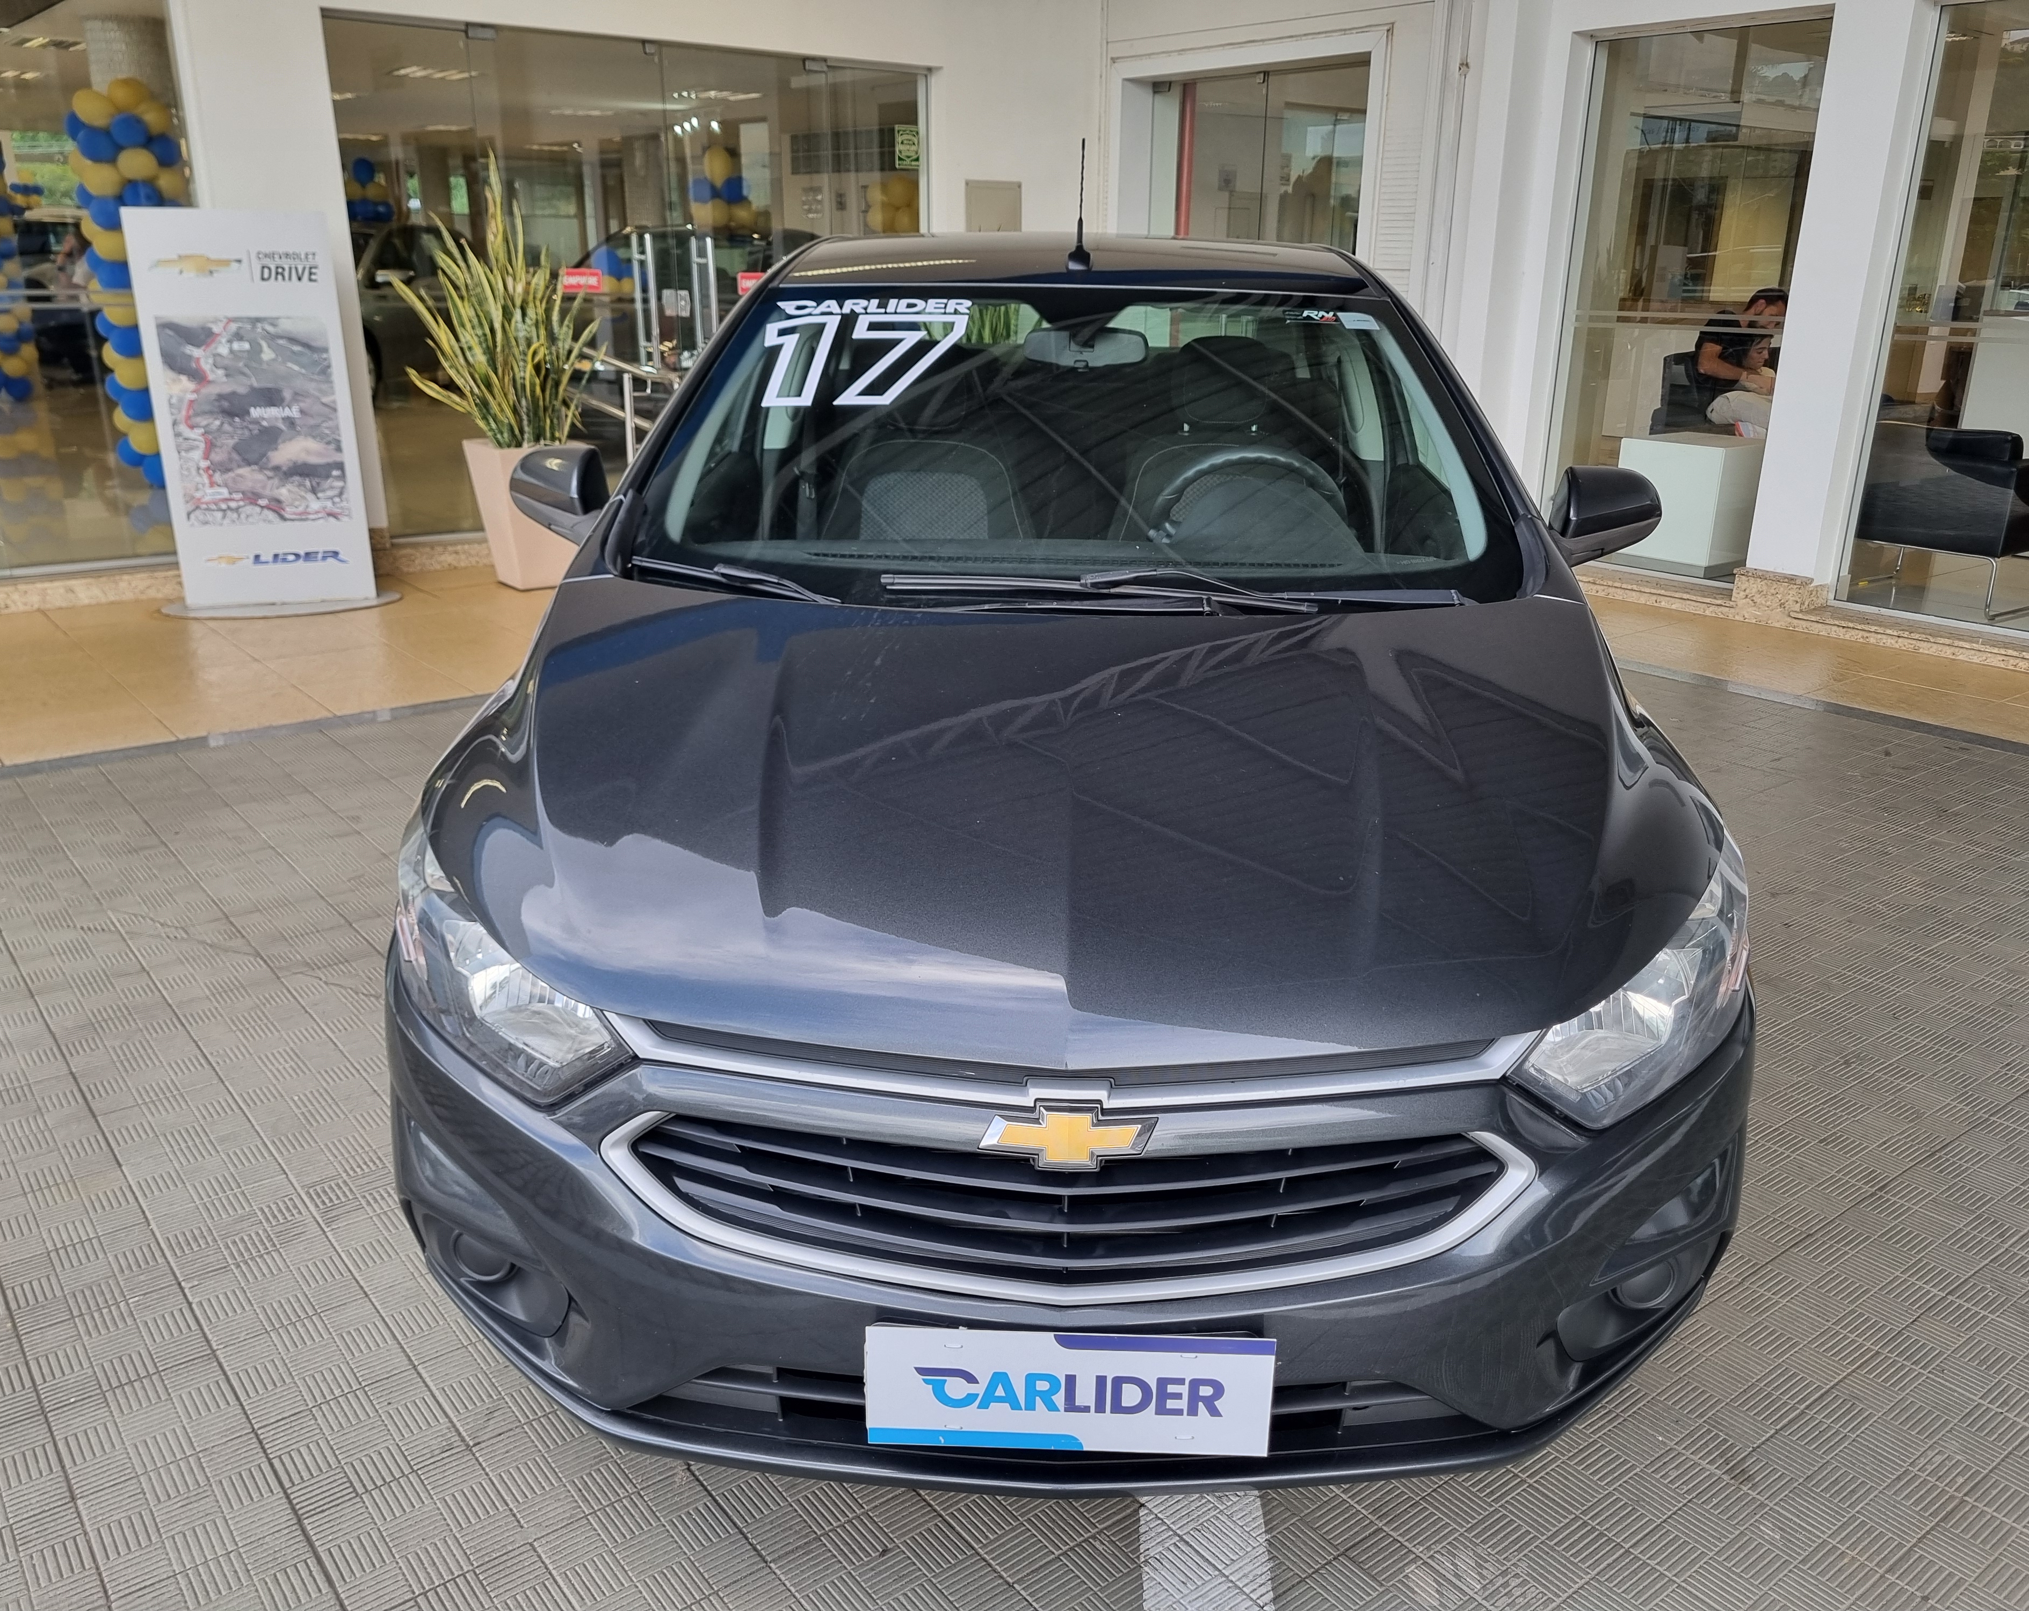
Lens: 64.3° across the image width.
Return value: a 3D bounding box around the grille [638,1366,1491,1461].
[{"bbox_3d":[0.052,0.624,1.692,0.890,0.100,0.120,1,19,2],"label":"grille"}]

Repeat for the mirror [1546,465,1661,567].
[{"bbox_3d":[0.993,-0.497,2.770,0.220,0.160,0.140,1,20,0],"label":"mirror"}]

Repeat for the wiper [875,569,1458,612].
[{"bbox_3d":[0.228,-0.300,2.272,0.830,0.055,0.090,1,19,2],"label":"wiper"}]

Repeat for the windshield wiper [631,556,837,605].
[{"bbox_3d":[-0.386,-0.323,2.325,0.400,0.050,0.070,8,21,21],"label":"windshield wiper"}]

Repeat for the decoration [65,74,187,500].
[{"bbox_3d":[-4.521,-2.716,8.547,0.570,2.030,0.570,0,19,0],"label":"decoration"}]

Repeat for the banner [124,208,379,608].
[{"bbox_3d":[-2.989,-1.541,6.354,0.720,1.520,0.080,-7,21,-19],"label":"banner"}]

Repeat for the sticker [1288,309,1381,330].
[{"bbox_3d":[0.554,-0.842,2.795,0.160,0.008,0.055,5,46,-2],"label":"sticker"}]

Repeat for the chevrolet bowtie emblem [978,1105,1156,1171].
[{"bbox_3d":[0.050,0.317,1.537,0.168,0.065,0.022,1,5,0],"label":"chevrolet bowtie emblem"}]

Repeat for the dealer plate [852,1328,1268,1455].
[{"bbox_3d":[0.055,0.580,1.595,0.400,0.130,0.012,1,14,2],"label":"dealer plate"}]

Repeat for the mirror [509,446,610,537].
[{"bbox_3d":[-0.753,-0.537,2.757,0.200,0.155,0.130,1,19,2],"label":"mirror"}]

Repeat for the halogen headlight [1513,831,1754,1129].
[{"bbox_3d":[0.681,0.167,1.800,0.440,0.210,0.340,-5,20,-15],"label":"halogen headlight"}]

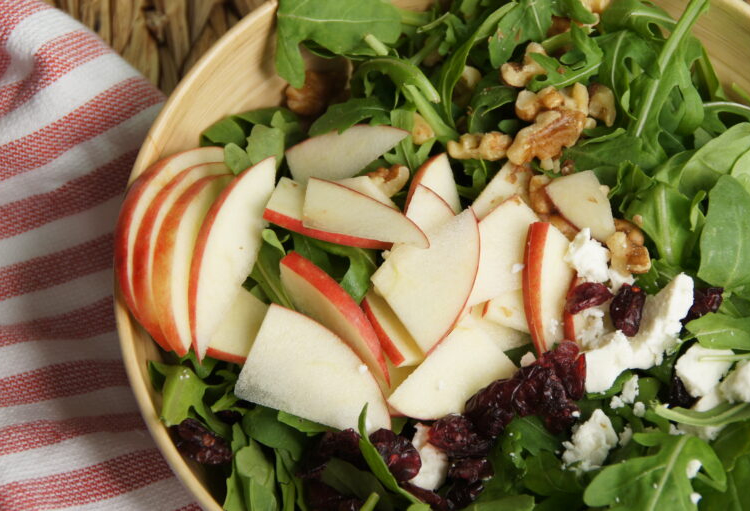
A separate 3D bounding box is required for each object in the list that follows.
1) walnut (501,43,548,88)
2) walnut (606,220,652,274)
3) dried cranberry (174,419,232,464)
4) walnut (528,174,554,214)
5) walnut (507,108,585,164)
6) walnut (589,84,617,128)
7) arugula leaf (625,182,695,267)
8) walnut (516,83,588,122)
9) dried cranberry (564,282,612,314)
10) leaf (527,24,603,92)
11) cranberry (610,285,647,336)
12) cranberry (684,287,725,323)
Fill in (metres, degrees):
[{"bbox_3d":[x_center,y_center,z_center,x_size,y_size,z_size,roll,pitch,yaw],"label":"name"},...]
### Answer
[{"bbox_3d":[0.049,-0.062,1.048,0.017,0.011,0.012,-38,69,-21],"label":"walnut"},{"bbox_3d":[0.080,-0.003,1.013,0.014,0.011,0.018,-14,62,-11],"label":"walnut"},{"bbox_3d":[-0.057,0.061,1.057,0.020,0.009,0.012,27,65,14],"label":"dried cranberry"},{"bbox_3d":[0.058,-0.021,1.085,0.016,0.011,0.018,0,62,0],"label":"walnut"},{"bbox_3d":[0.059,-0.041,1.093,0.028,0.012,0.016,-32,66,-16],"label":"walnut"},{"bbox_3d":[0.074,-0.049,1.042,0.009,0.010,0.013,-10,61,-9],"label":"walnut"},{"bbox_3d":[0.096,-0.011,1.079,0.026,0.013,0.028,0,62,0],"label":"arugula leaf"},{"bbox_3d":[0.058,-0.048,1.040,0.023,0.012,0.015,-8,61,-7],"label":"walnut"},{"bbox_3d":[0.067,0.013,1.001,0.014,0.008,0.010,-15,62,-11],"label":"dried cranberry"},{"bbox_3d":[0.062,-0.064,1.047,0.025,0.008,0.017,-20,63,-14],"label":"leaf"},{"bbox_3d":[0.079,0.017,0.997,0.011,0.009,0.015,9,60,2],"label":"cranberry"},{"bbox_3d":[0.103,0.016,1.008,0.013,0.009,0.011,-30,66,-18],"label":"cranberry"}]

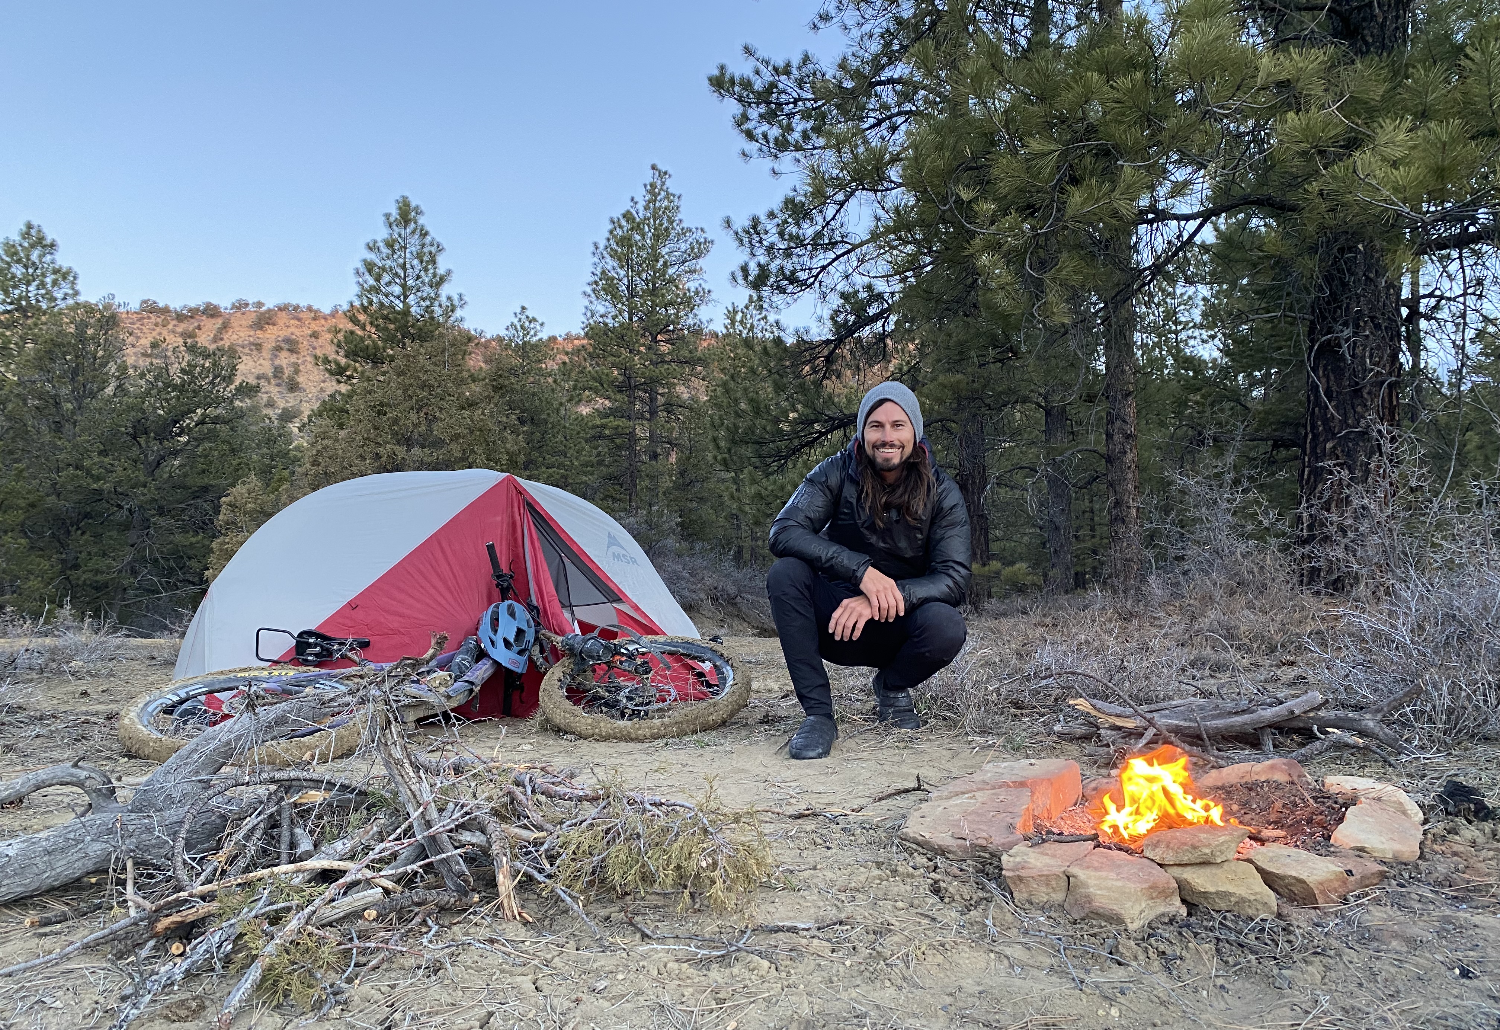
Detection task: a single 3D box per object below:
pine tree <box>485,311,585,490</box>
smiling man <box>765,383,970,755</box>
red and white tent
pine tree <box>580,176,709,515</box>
[{"bbox_3d":[-4.720,-2.223,25.000,2.300,4.900,2.300,0,2,0],"label":"pine tree"},{"bbox_3d":[0.345,0.125,3.300,0.590,1.040,0.740,0,2,7],"label":"smiling man"},{"bbox_3d":[-1.100,0.240,4.620,2.200,0.890,1.600,-1,2,-26],"label":"red and white tent"},{"bbox_3d":[-2.577,-4.267,28.000,3.200,8.900,3.200,0,2,0],"label":"pine tree"}]

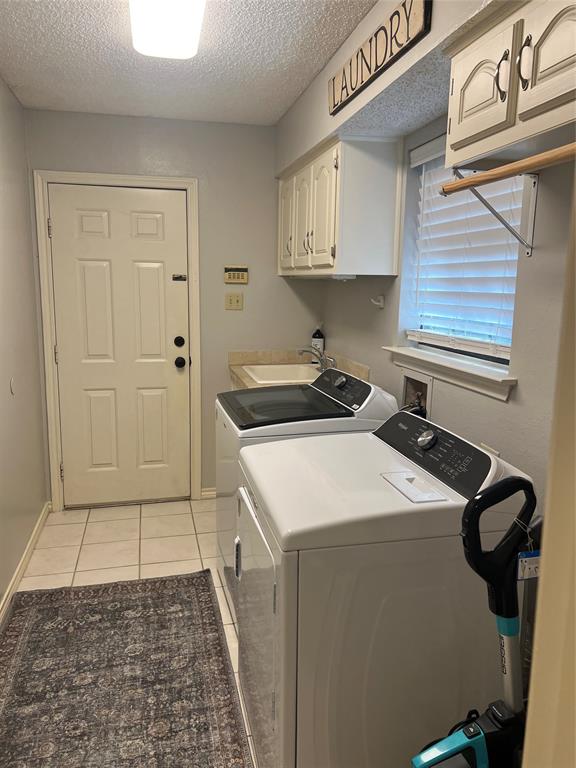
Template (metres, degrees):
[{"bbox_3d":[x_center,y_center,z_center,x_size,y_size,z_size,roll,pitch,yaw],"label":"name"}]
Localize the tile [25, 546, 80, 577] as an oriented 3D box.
[{"bbox_3d":[-1.231,0.933,3.046,0.238,0.010,0.308,-2,10,-14],"label":"tile"}]

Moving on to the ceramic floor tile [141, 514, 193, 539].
[{"bbox_3d":[-0.727,0.865,3.488,0.310,0.010,0.308,-2,10,-14],"label":"ceramic floor tile"}]

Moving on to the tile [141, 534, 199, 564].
[{"bbox_3d":[-0.652,0.918,3.187,0.310,0.010,0.308,-2,10,-14],"label":"tile"}]

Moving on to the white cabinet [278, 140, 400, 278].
[{"bbox_3d":[0.242,-0.909,3.235,0.315,0.600,1.160,-2,10,-14],"label":"white cabinet"}]

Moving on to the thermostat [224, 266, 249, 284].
[{"bbox_3d":[-0.327,-0.696,3.716,0.152,0.103,0.030,-2,10,-14],"label":"thermostat"}]

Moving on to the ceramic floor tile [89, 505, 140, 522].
[{"bbox_3d":[-1.097,0.828,3.671,0.310,0.010,0.219,-2,10,-14],"label":"ceramic floor tile"}]

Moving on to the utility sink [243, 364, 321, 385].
[{"bbox_3d":[0.027,0.029,3.544,0.515,0.202,0.660,-2,10,-14],"label":"utility sink"}]

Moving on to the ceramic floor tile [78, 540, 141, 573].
[{"bbox_3d":[-0.959,0.926,3.112,0.310,0.010,0.308,-2,10,-14],"label":"ceramic floor tile"}]

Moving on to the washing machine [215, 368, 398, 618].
[{"bbox_3d":[0.054,0.485,2.617,0.665,1.055,0.700,-2,10,-14],"label":"washing machine"}]

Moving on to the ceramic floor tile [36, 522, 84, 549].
[{"bbox_3d":[-1.306,0.881,3.347,0.238,0.010,0.308,-2,10,-14],"label":"ceramic floor tile"}]

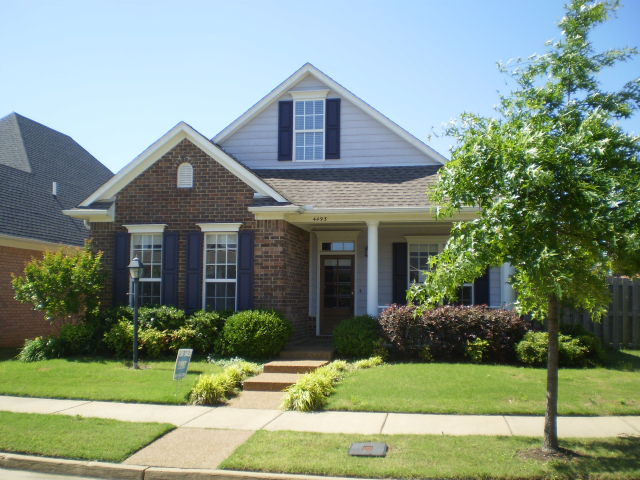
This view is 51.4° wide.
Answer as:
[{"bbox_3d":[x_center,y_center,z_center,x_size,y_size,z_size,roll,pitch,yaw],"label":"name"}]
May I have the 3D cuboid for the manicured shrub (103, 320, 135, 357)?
[{"bbox_3d":[-4.110,2.010,13.575,0.643,0.732,0.650,0,-5,10],"label":"manicured shrub"}]

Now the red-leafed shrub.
[{"bbox_3d":[2.593,1.800,12.785,2.937,1.117,1.100,0,-5,10],"label":"red-leafed shrub"}]

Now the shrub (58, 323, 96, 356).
[{"bbox_3d":[-5.120,2.077,14.050,0.764,0.666,0.750,0,-5,10],"label":"shrub"}]

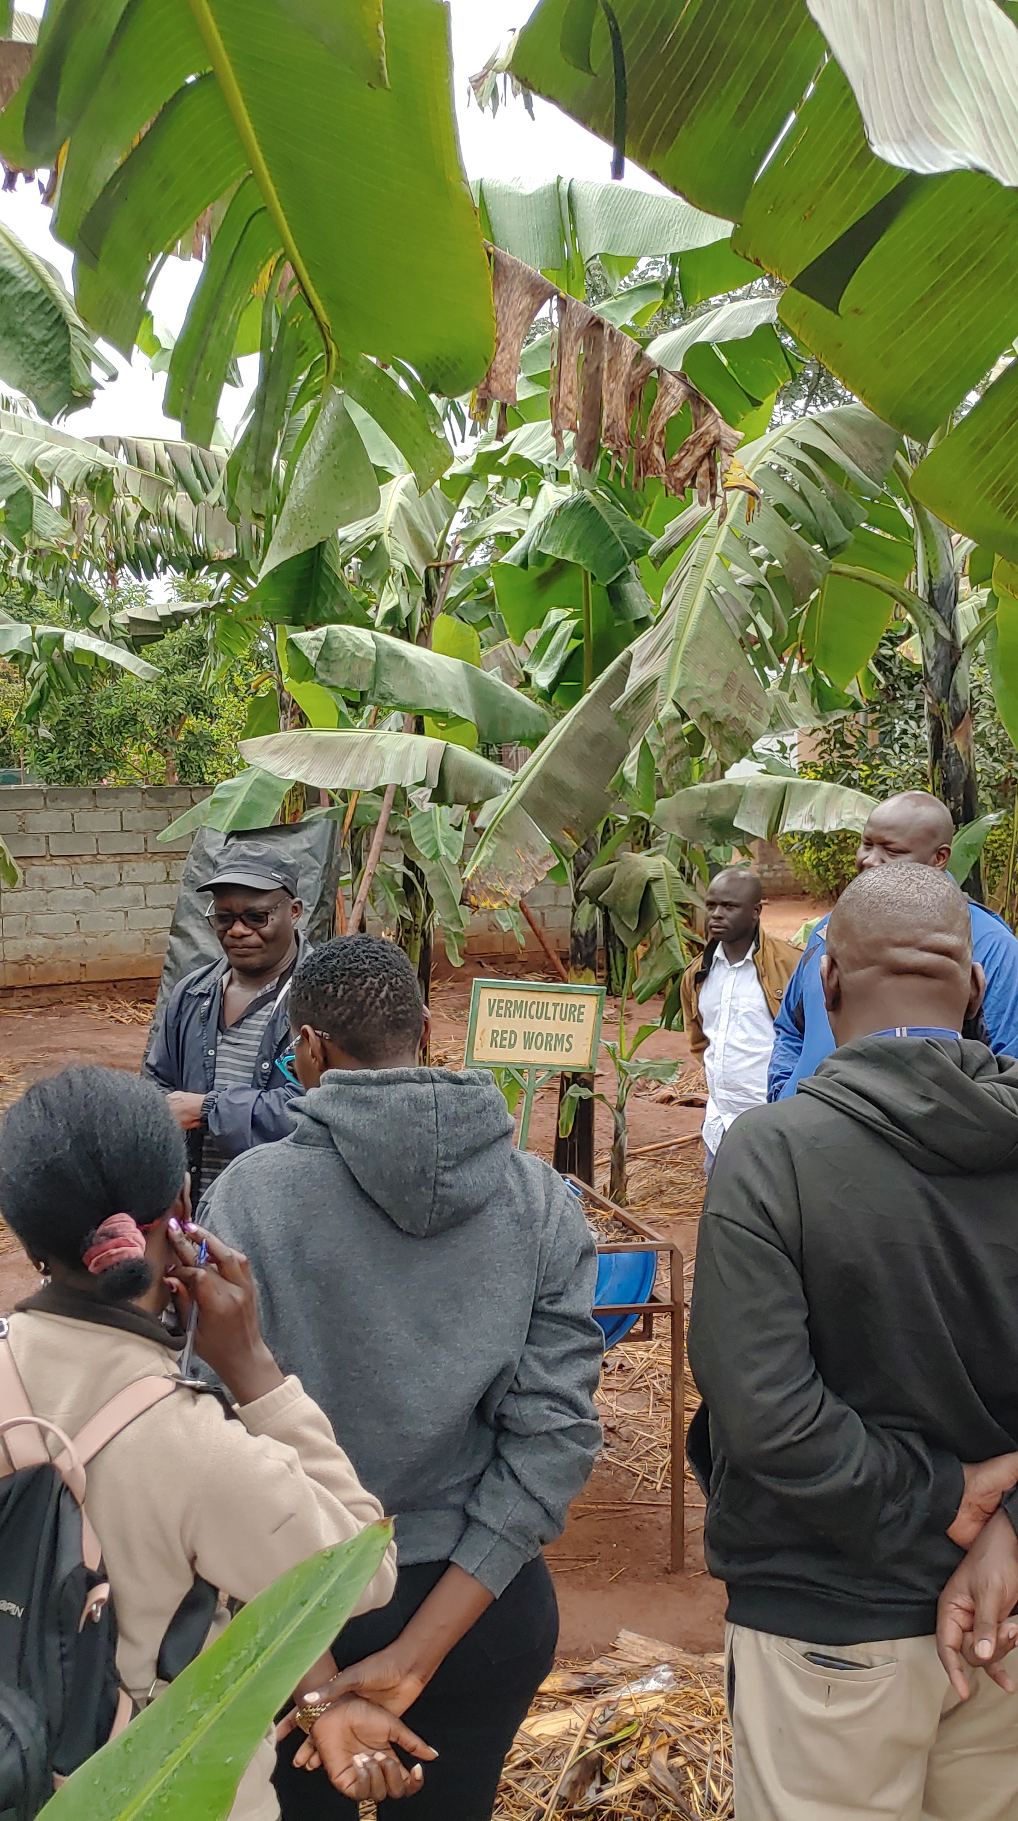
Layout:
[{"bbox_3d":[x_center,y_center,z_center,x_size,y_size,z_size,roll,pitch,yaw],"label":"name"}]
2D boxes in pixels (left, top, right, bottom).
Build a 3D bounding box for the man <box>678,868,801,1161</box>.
[{"bbox_3d":[0.770,0.707,5.885,0.490,1.690,0.300,1,3,26],"label":"man"}]

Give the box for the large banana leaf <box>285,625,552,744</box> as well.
[{"bbox_3d":[-0.410,-1.032,8.300,1.240,0.370,0.420,18,2,-1],"label":"large banana leaf"}]

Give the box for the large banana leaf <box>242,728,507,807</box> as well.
[{"bbox_3d":[-0.594,-0.636,8.100,1.250,0.340,0.420,3,2,0],"label":"large banana leaf"}]

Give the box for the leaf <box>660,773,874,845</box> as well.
[{"bbox_3d":[1.335,-0.502,9.200,1.250,0.370,0.450,0,2,0],"label":"leaf"}]

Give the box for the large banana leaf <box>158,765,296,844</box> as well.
[{"bbox_3d":[-1.158,-0.462,7.600,0.570,0.340,0.450,-20,2,1],"label":"large banana leaf"}]

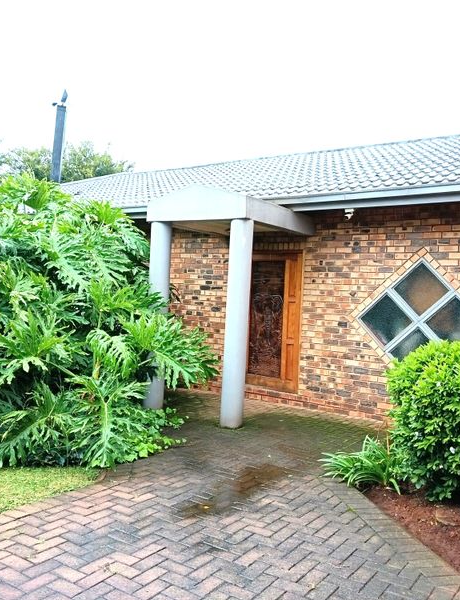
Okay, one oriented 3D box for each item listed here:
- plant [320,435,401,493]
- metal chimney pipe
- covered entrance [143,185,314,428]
[{"bbox_3d":[1.151,1.412,4.820,0.650,0.430,0.560,3,0,0],"label":"plant"},{"bbox_3d":[-4.856,-4.629,15.800,0.270,2.650,0.270,3,0,0],"label":"metal chimney pipe"},{"bbox_3d":[-0.030,0.028,7.709,1.670,2.970,1.780,3,0,36],"label":"covered entrance"}]

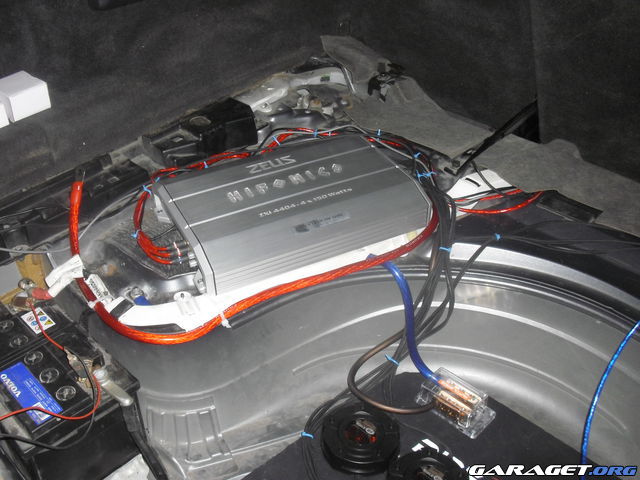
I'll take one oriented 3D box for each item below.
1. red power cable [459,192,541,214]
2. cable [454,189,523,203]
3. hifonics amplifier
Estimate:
[{"bbox_3d":[0.297,-0.061,1.140,0.150,0.020,0.033,-12,39,-16],"label":"red power cable"},{"bbox_3d":[0.280,-0.076,1.161,0.125,0.014,0.018,-10,39,-13],"label":"cable"},{"bbox_3d":[-0.048,-0.065,1.110,0.385,0.060,0.262,-17,41,-22],"label":"hifonics amplifier"}]

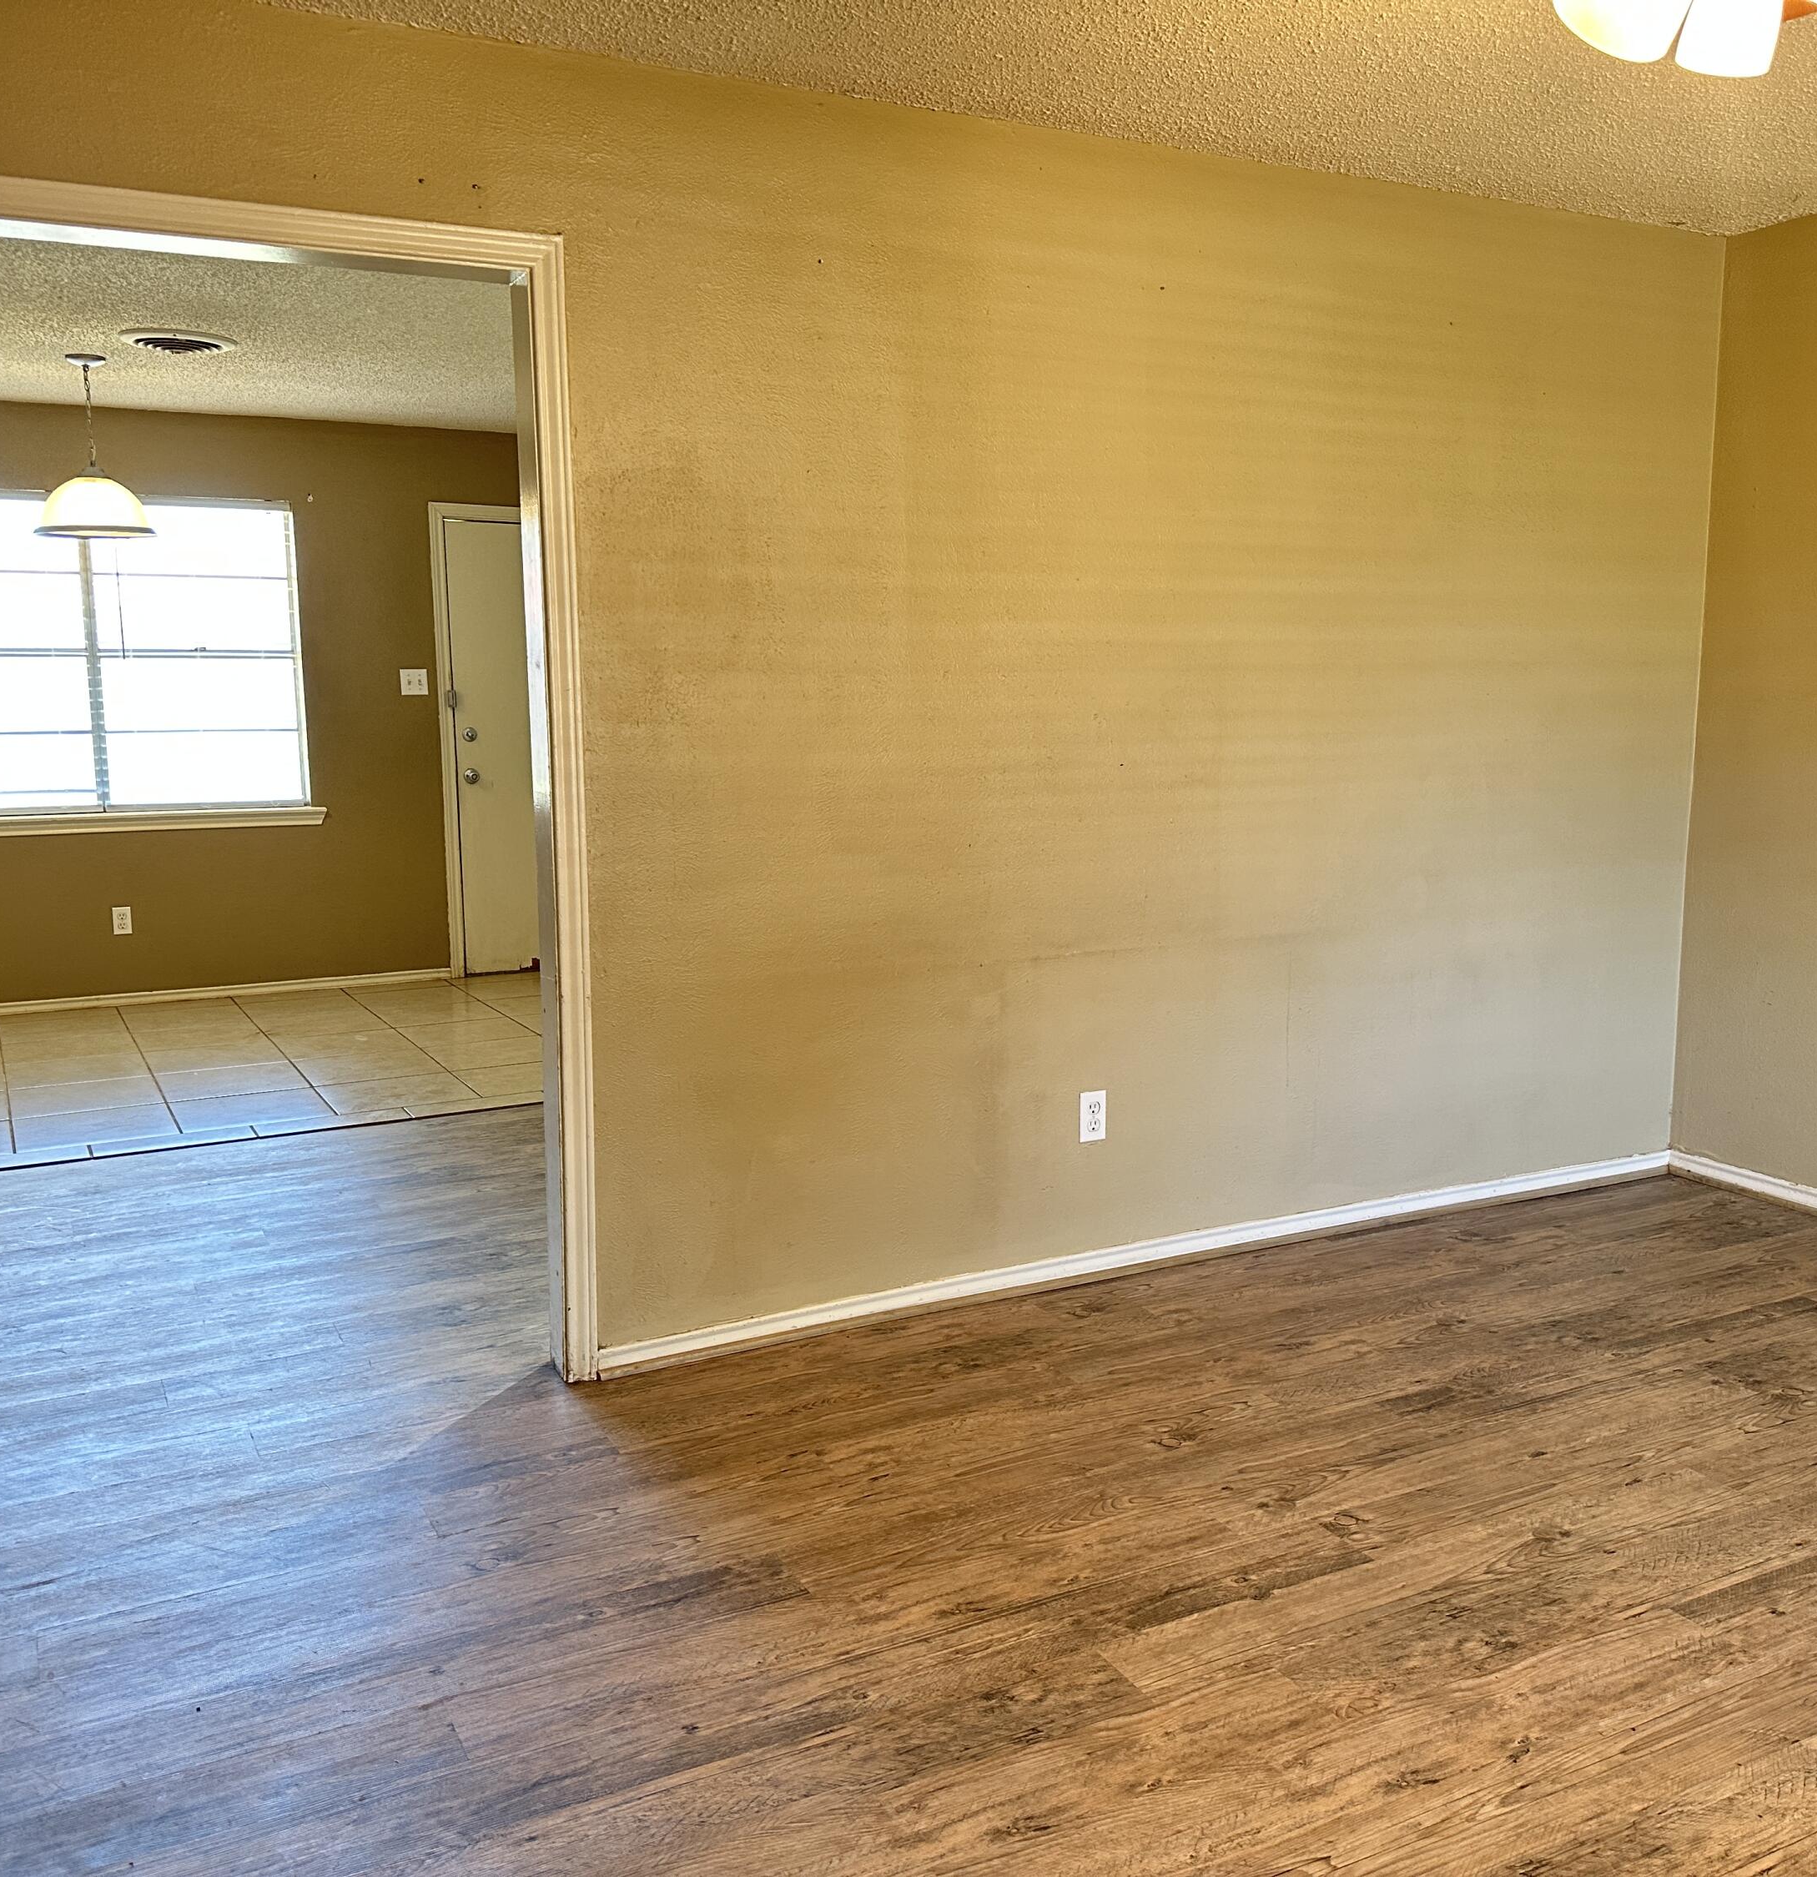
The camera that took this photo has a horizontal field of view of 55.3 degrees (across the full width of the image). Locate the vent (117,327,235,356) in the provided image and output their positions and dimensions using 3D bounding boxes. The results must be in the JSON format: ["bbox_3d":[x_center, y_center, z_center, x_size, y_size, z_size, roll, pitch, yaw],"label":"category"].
[{"bbox_3d":[-2.376,-1.936,5.664,0.360,0.040,0.360,-5,9,-28],"label":"vent"}]

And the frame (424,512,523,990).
[{"bbox_3d":[-1.661,-0.916,8.104,1.050,2.130,0.100,-5,9,-28],"label":"frame"}]

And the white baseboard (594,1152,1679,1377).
[{"bbox_3d":[0.732,0.710,4.019,2.993,0.068,0.018,-5,9,-27],"label":"white baseboard"}]

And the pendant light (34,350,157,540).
[{"bbox_3d":[-2.830,-1.699,6.016,0.390,0.605,0.390,-5,9,-28],"label":"pendant light"}]

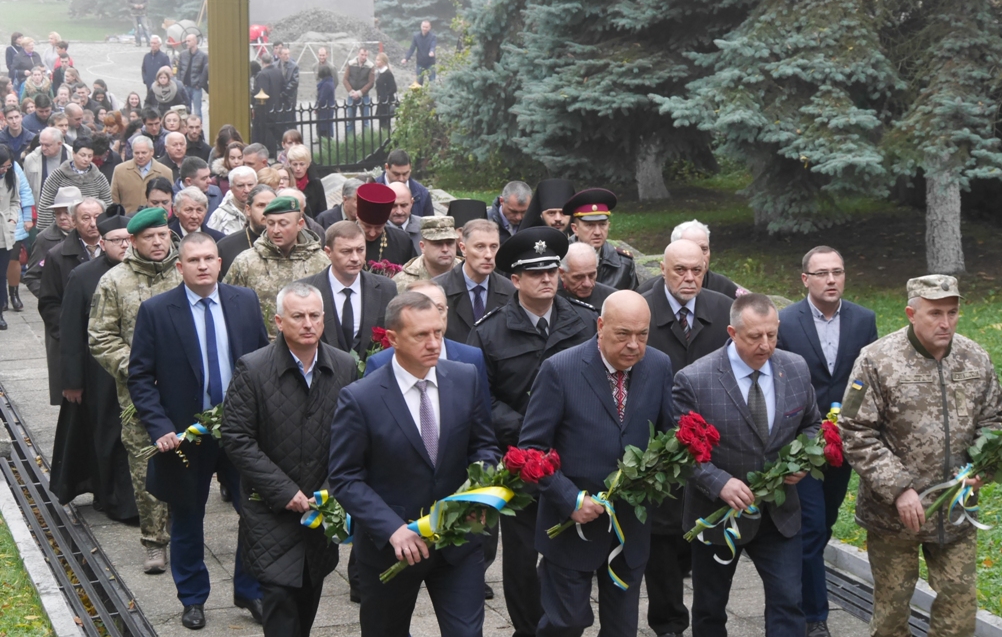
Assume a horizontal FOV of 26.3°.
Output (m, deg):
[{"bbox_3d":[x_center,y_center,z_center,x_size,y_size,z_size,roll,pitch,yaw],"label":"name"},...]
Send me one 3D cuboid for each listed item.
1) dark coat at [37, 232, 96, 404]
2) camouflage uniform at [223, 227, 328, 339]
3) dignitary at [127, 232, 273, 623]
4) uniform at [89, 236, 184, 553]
[{"bbox_3d":[-2.335,-0.006,12.124,0.580,1.000,0.380,-2,8,-19],"label":"dark coat"},{"bbox_3d":[-1.159,0.341,11.235,0.570,1.530,0.380,-2,8,-18],"label":"camouflage uniform"},{"bbox_3d":[-1.373,0.497,9.820,0.660,1.780,0.480,-2,8,-16],"label":"dignitary"},{"bbox_3d":[-1.715,0.364,10.527,0.580,1.503,0.420,-3,9,-18],"label":"uniform"}]

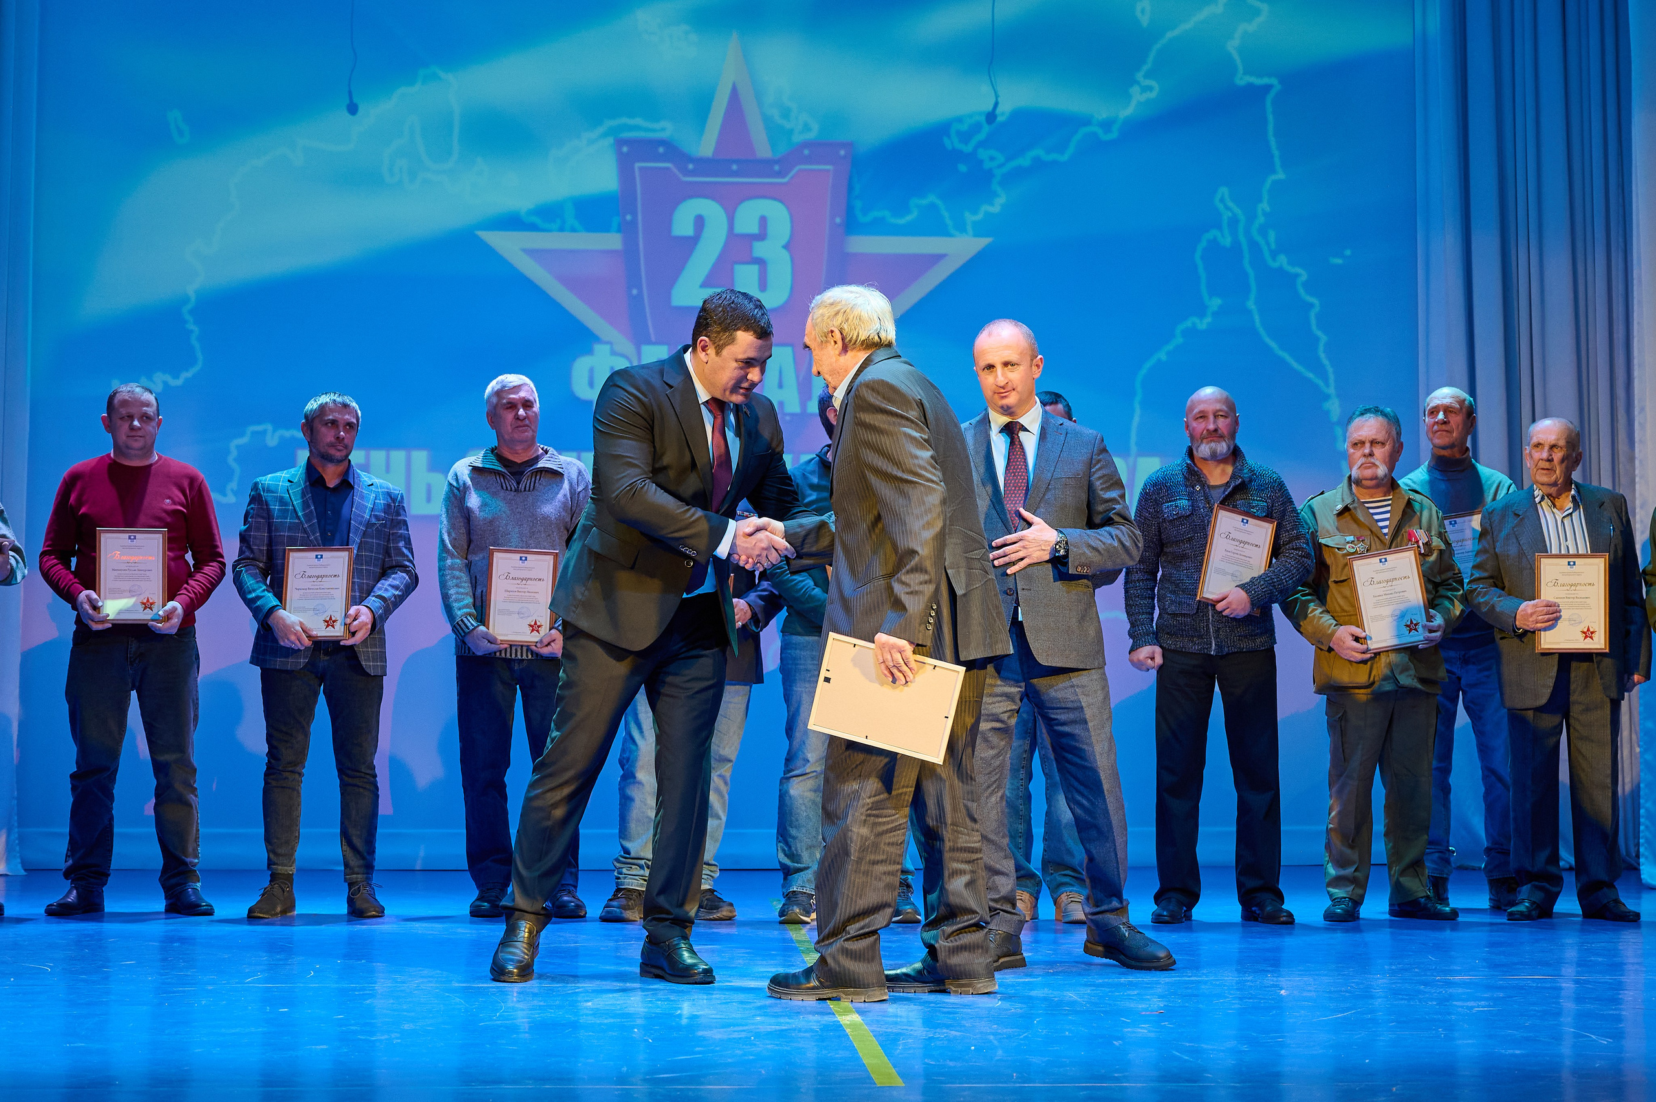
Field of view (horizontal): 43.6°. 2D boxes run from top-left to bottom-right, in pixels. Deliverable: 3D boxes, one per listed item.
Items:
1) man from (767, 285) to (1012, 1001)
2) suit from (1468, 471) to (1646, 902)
[{"bbox_3d":[0.153,0.211,5.057,0.620,1.740,0.540,-1,-4,22],"label":"man"},{"bbox_3d":[2.395,0.468,6.784,0.560,1.405,0.360,-1,-4,10],"label":"suit"}]

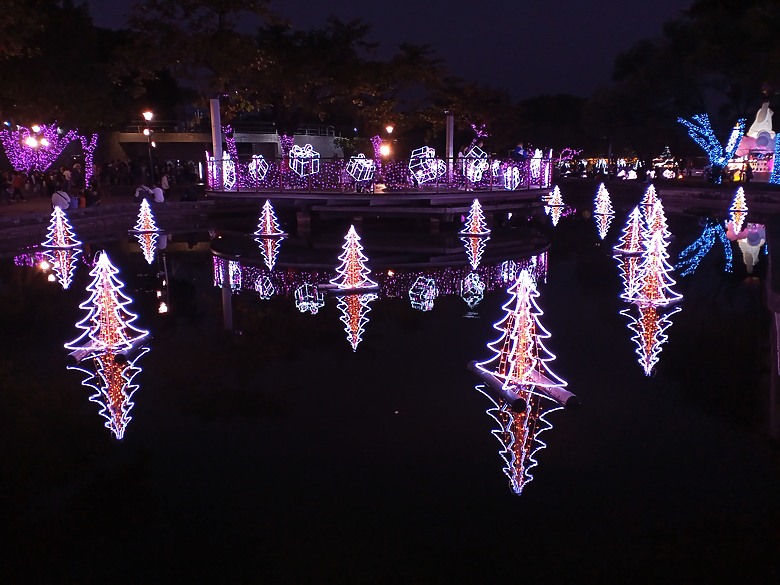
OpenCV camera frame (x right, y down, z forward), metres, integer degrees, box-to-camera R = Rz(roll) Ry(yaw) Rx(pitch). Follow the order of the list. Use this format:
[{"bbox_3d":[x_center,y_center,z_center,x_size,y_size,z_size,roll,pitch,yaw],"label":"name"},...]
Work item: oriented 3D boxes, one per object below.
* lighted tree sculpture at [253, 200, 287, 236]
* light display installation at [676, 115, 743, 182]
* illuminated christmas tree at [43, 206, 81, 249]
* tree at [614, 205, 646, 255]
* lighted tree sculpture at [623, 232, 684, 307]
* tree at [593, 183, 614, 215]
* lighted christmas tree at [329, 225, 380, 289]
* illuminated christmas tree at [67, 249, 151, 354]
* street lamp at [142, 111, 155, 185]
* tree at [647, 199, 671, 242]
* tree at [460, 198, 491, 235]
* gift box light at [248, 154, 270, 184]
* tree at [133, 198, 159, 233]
[{"bbox_3d":[-3.688,-2.251,19.157,0.921,1.053,0.921,-3,11,-11],"label":"lighted tree sculpture"},{"bbox_3d":[21.896,-9.538,42.819,4.606,4.550,3.572,5,12,26],"label":"light display installation"},{"bbox_3d":[-8.639,-1.687,16.481,0.978,1.053,0.978,-6,12,-27],"label":"illuminated christmas tree"},{"bbox_3d":[5.557,-1.422,14.303,0.940,1.053,0.940,4,12,21],"label":"tree"},{"bbox_3d":[3.719,-0.346,8.823,0.865,1.072,0.865,4,12,23],"label":"lighted tree sculpture"},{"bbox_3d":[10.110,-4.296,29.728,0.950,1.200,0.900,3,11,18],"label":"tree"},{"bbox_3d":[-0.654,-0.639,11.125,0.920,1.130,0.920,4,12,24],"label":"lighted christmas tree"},{"bbox_3d":[-3.377,0.070,7.537,0.920,1.130,0.920,10,15,43],"label":"illuminated christmas tree"},{"bbox_3d":[-11.254,-6.364,29.290,0.545,4.004,0.508,-5,12,-20],"label":"street lamp"},{"bbox_3d":[8.157,-2.246,19.156,0.920,1.130,0.920,4,12,23],"label":"tree"},{"bbox_3d":[2.568,-2.253,18.820,0.921,1.053,0.921,1,11,8],"label":"tree"},{"bbox_3d":[-4.666,-4.415,22.556,1.050,0.980,0.150,7,13,35],"label":"gift box light"},{"bbox_3d":[-8.560,-2.712,22.163,0.920,1.130,0.920,-5,12,-21],"label":"tree"}]

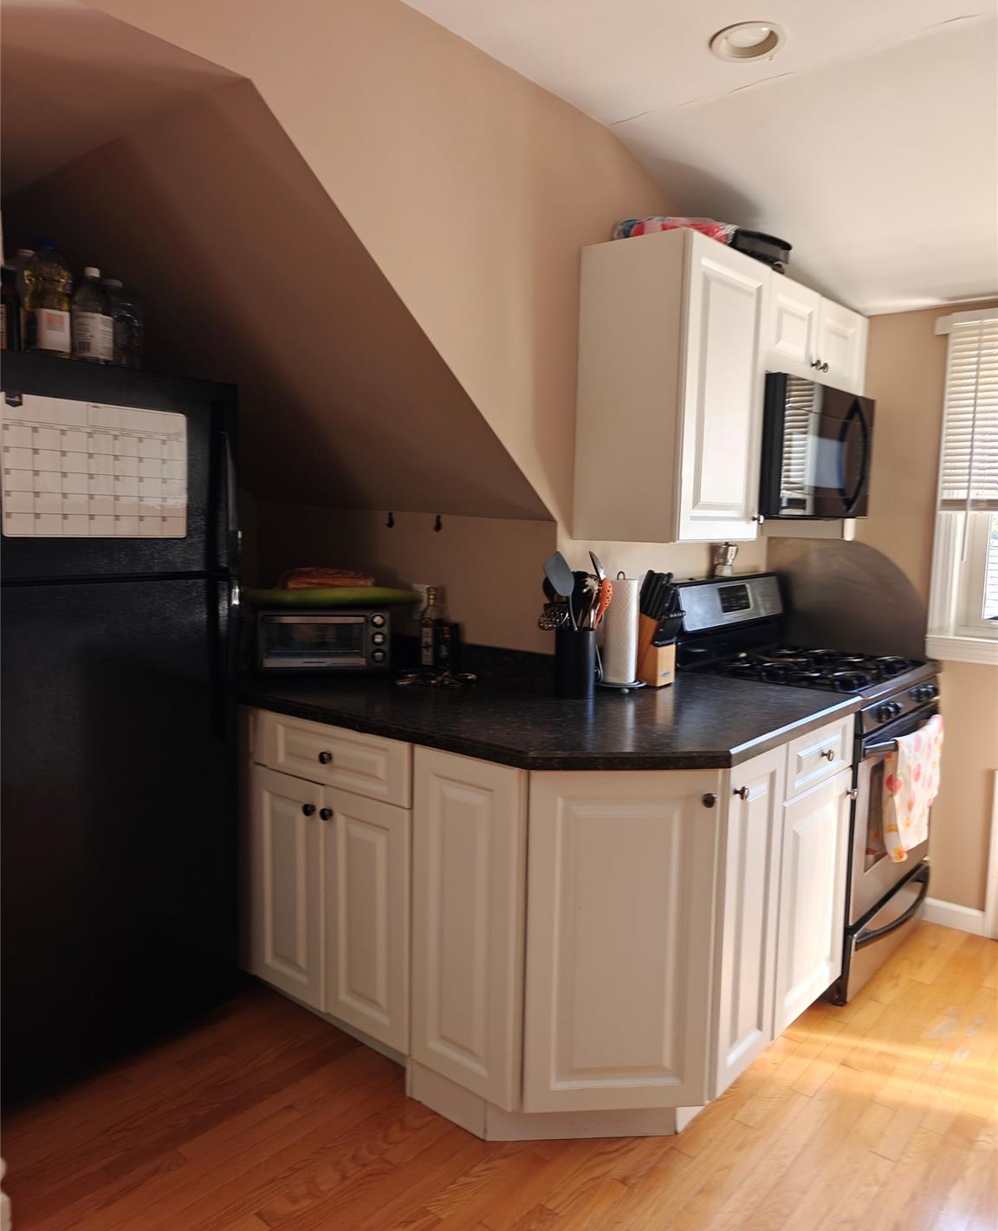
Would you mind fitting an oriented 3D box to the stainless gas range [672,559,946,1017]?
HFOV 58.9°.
[{"bbox_3d":[1.036,0.493,2.995,0.685,1.210,0.745,6,8,41],"label":"stainless gas range"}]

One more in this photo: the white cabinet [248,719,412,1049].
[{"bbox_3d":[-0.290,0.655,2.557,0.625,0.797,0.580,5,8,38],"label":"white cabinet"}]

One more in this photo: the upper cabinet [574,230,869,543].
[{"bbox_3d":[0.756,-0.632,2.805,0.335,0.769,1.240,6,8,41],"label":"upper cabinet"}]

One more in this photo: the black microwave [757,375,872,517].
[{"bbox_3d":[0.921,-0.534,2.963,0.390,0.413,0.740,6,8,41],"label":"black microwave"}]

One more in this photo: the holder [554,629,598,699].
[{"bbox_3d":[0.222,0.137,2.473,0.120,0.185,0.120,1,6,0],"label":"holder"}]

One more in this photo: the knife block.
[{"bbox_3d":[0.465,0.101,2.700,0.128,0.212,0.095,6,8,41],"label":"knife block"}]

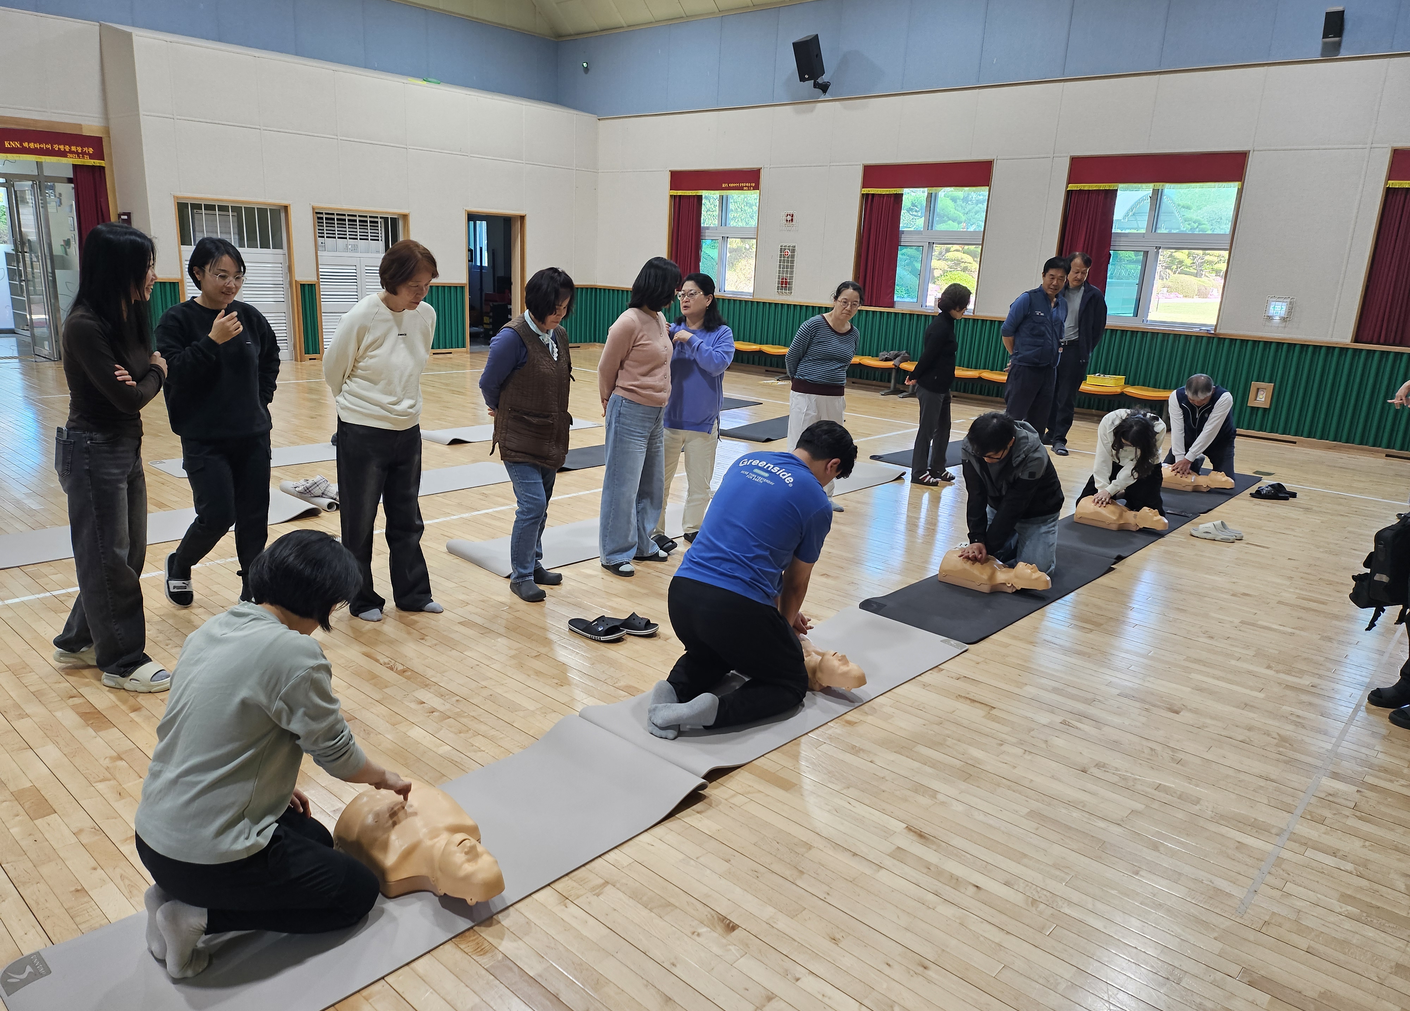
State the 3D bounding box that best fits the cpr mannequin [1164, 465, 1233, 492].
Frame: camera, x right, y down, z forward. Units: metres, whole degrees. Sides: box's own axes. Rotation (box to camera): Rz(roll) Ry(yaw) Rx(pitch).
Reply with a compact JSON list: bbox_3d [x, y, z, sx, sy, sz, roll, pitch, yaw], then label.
[{"bbox_3d":[3.906,-0.209,7.721,0.545,0.170,0.320,14,18,38],"label":"cpr mannequin"}]

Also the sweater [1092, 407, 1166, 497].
[{"bbox_3d":[2.851,-0.376,6.575,0.480,0.570,0.450,11,17,29],"label":"sweater"}]

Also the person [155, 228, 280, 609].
[{"bbox_3d":[-2.110,-0.343,4.237,0.530,1.610,0.420,-8,18,-36],"label":"person"}]

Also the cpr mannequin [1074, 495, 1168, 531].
[{"bbox_3d":[2.790,0.056,6.466,0.545,0.170,0.320,14,18,39],"label":"cpr mannequin"}]

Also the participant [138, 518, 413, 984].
[{"bbox_3d":[-1.003,0.551,2.327,0.670,0.960,0.460,-11,20,-43],"label":"participant"}]

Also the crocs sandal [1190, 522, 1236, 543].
[{"bbox_3d":[3.323,0.171,6.382,0.268,0.100,0.105,11,17,29],"label":"crocs sandal"}]

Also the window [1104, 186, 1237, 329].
[{"bbox_3d":[4.848,-2.864,10.804,1.760,1.730,0.150,15,19,40],"label":"window"}]

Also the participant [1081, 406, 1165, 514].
[{"bbox_3d":[2.927,-0.301,6.719,0.550,0.770,0.800,11,16,29],"label":"participant"}]

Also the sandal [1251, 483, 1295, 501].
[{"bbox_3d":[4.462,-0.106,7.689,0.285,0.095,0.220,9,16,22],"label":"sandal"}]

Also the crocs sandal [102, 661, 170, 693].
[{"bbox_3d":[-2.038,0.612,3.565,0.272,0.095,0.110,3,14,0],"label":"crocs sandal"}]

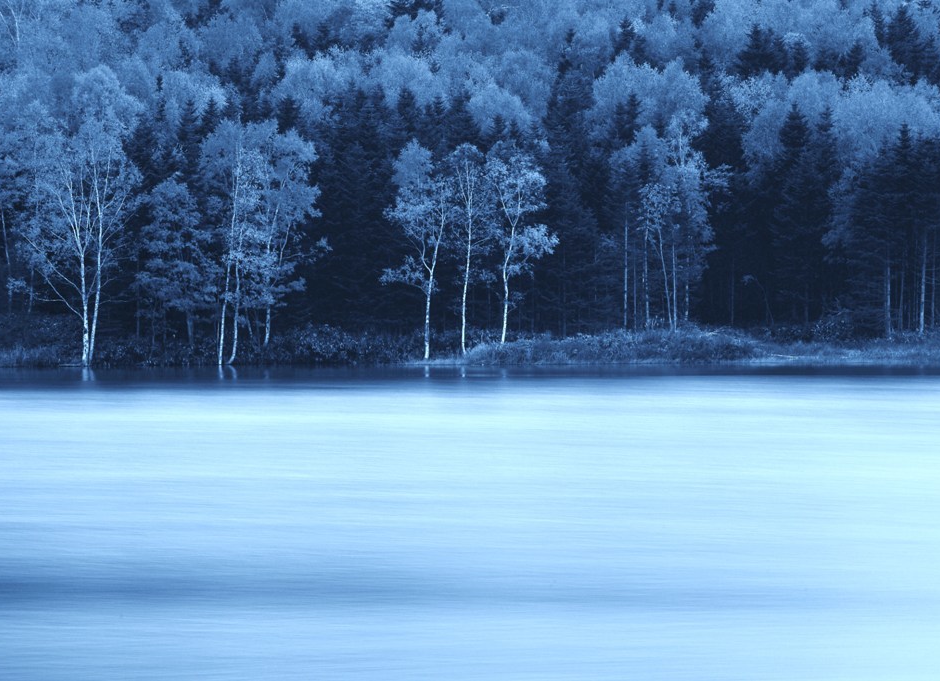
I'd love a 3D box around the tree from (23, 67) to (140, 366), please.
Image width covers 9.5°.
[{"bbox_3d":[-18.317,-5.846,268.000,5.560,14.140,5.400,0,0,0],"label":"tree"}]

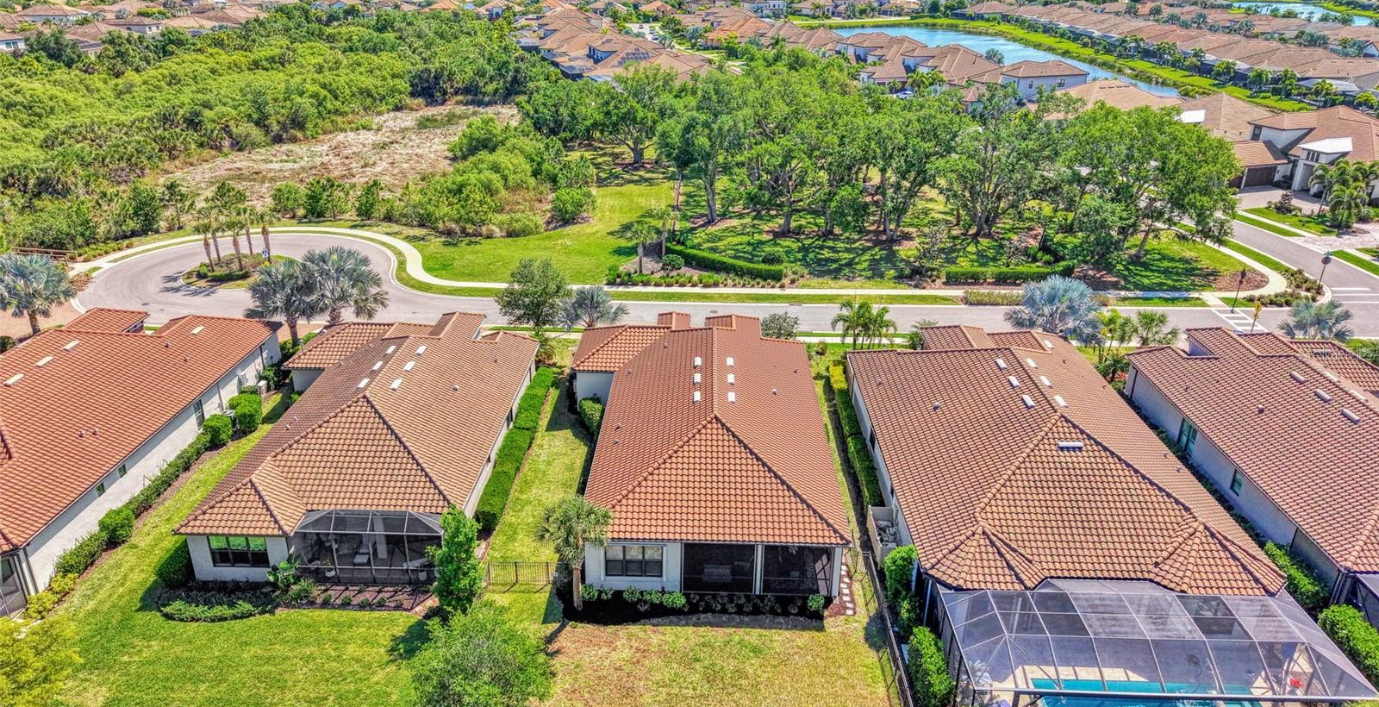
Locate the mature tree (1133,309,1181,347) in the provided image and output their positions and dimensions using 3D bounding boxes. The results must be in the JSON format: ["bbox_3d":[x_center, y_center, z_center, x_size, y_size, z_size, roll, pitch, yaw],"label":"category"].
[{"bbox_3d":[35.300,-1.434,72.277,3.700,4.300,3.700,0,23,0],"label":"mature tree"}]

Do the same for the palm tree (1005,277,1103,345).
[{"bbox_3d":[27.899,-2.680,73.613,7.140,6.270,7.140,0,23,0],"label":"palm tree"}]

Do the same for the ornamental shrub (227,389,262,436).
[{"bbox_3d":[-29.802,4.010,64.432,2.200,1.700,2.400,0,23,0],"label":"ornamental shrub"}]

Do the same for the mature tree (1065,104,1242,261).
[{"bbox_3d":[46.544,-17.087,97.138,17.600,15.400,16.500,0,23,0],"label":"mature tree"}]

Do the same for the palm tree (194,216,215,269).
[{"bbox_3d":[-48.041,-10.905,95.315,2.100,5.400,2.100,0,23,0],"label":"palm tree"}]

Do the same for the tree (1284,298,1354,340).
[{"bbox_3d":[48.000,-1.803,72.122,5.400,5.100,5.400,0,23,0],"label":"tree"}]

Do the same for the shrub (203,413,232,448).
[{"bbox_3d":[-30.069,4.996,60.998,1.700,1.900,1.700,0,23,0],"label":"shrub"}]

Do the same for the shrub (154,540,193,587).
[{"bbox_3d":[-26.163,10.671,48.628,1.750,1.600,1.900,0,23,0],"label":"shrub"}]

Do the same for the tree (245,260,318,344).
[{"bbox_3d":[-32.136,-3.890,76.199,5.700,7.200,5.700,0,23,0],"label":"tree"}]

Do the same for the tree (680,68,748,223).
[{"bbox_3d":[2.784,-23.363,108.560,7.640,17.310,7.640,0,23,0],"label":"tree"}]

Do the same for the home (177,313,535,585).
[{"bbox_3d":[-19.209,3.303,57.890,16.200,6.700,26.400,0,23,1],"label":"home"}]

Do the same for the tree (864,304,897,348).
[{"bbox_3d":[14.879,-1.931,75.663,2.800,4.000,2.800,0,23,0],"label":"tree"}]

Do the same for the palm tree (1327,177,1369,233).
[{"bbox_3d":[72.941,-16.289,106.250,3.710,6.060,3.710,0,23,0],"label":"palm tree"}]

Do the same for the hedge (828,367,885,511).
[{"bbox_3d":[10.650,5.198,61.785,1.200,1.550,20.000,1,23,2],"label":"hedge"}]

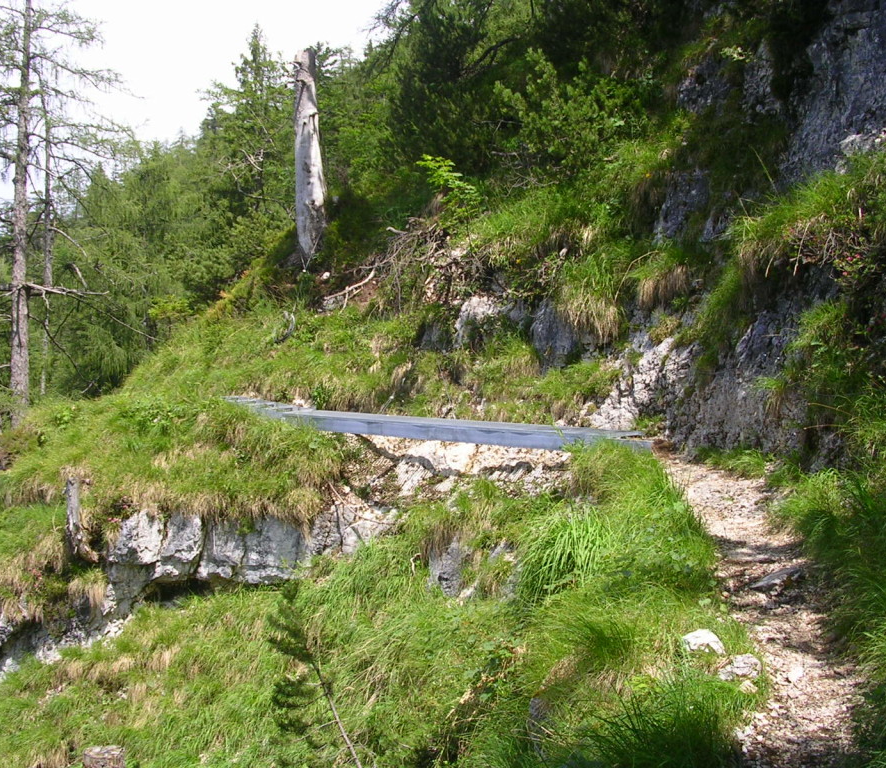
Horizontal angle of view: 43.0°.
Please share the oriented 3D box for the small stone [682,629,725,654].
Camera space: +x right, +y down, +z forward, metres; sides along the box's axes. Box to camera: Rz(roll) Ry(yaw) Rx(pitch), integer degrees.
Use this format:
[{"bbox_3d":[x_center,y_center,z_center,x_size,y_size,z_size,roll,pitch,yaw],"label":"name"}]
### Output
[{"bbox_3d":[1.390,1.385,6.000,0.230,0.125,0.180,0,2,6],"label":"small stone"}]

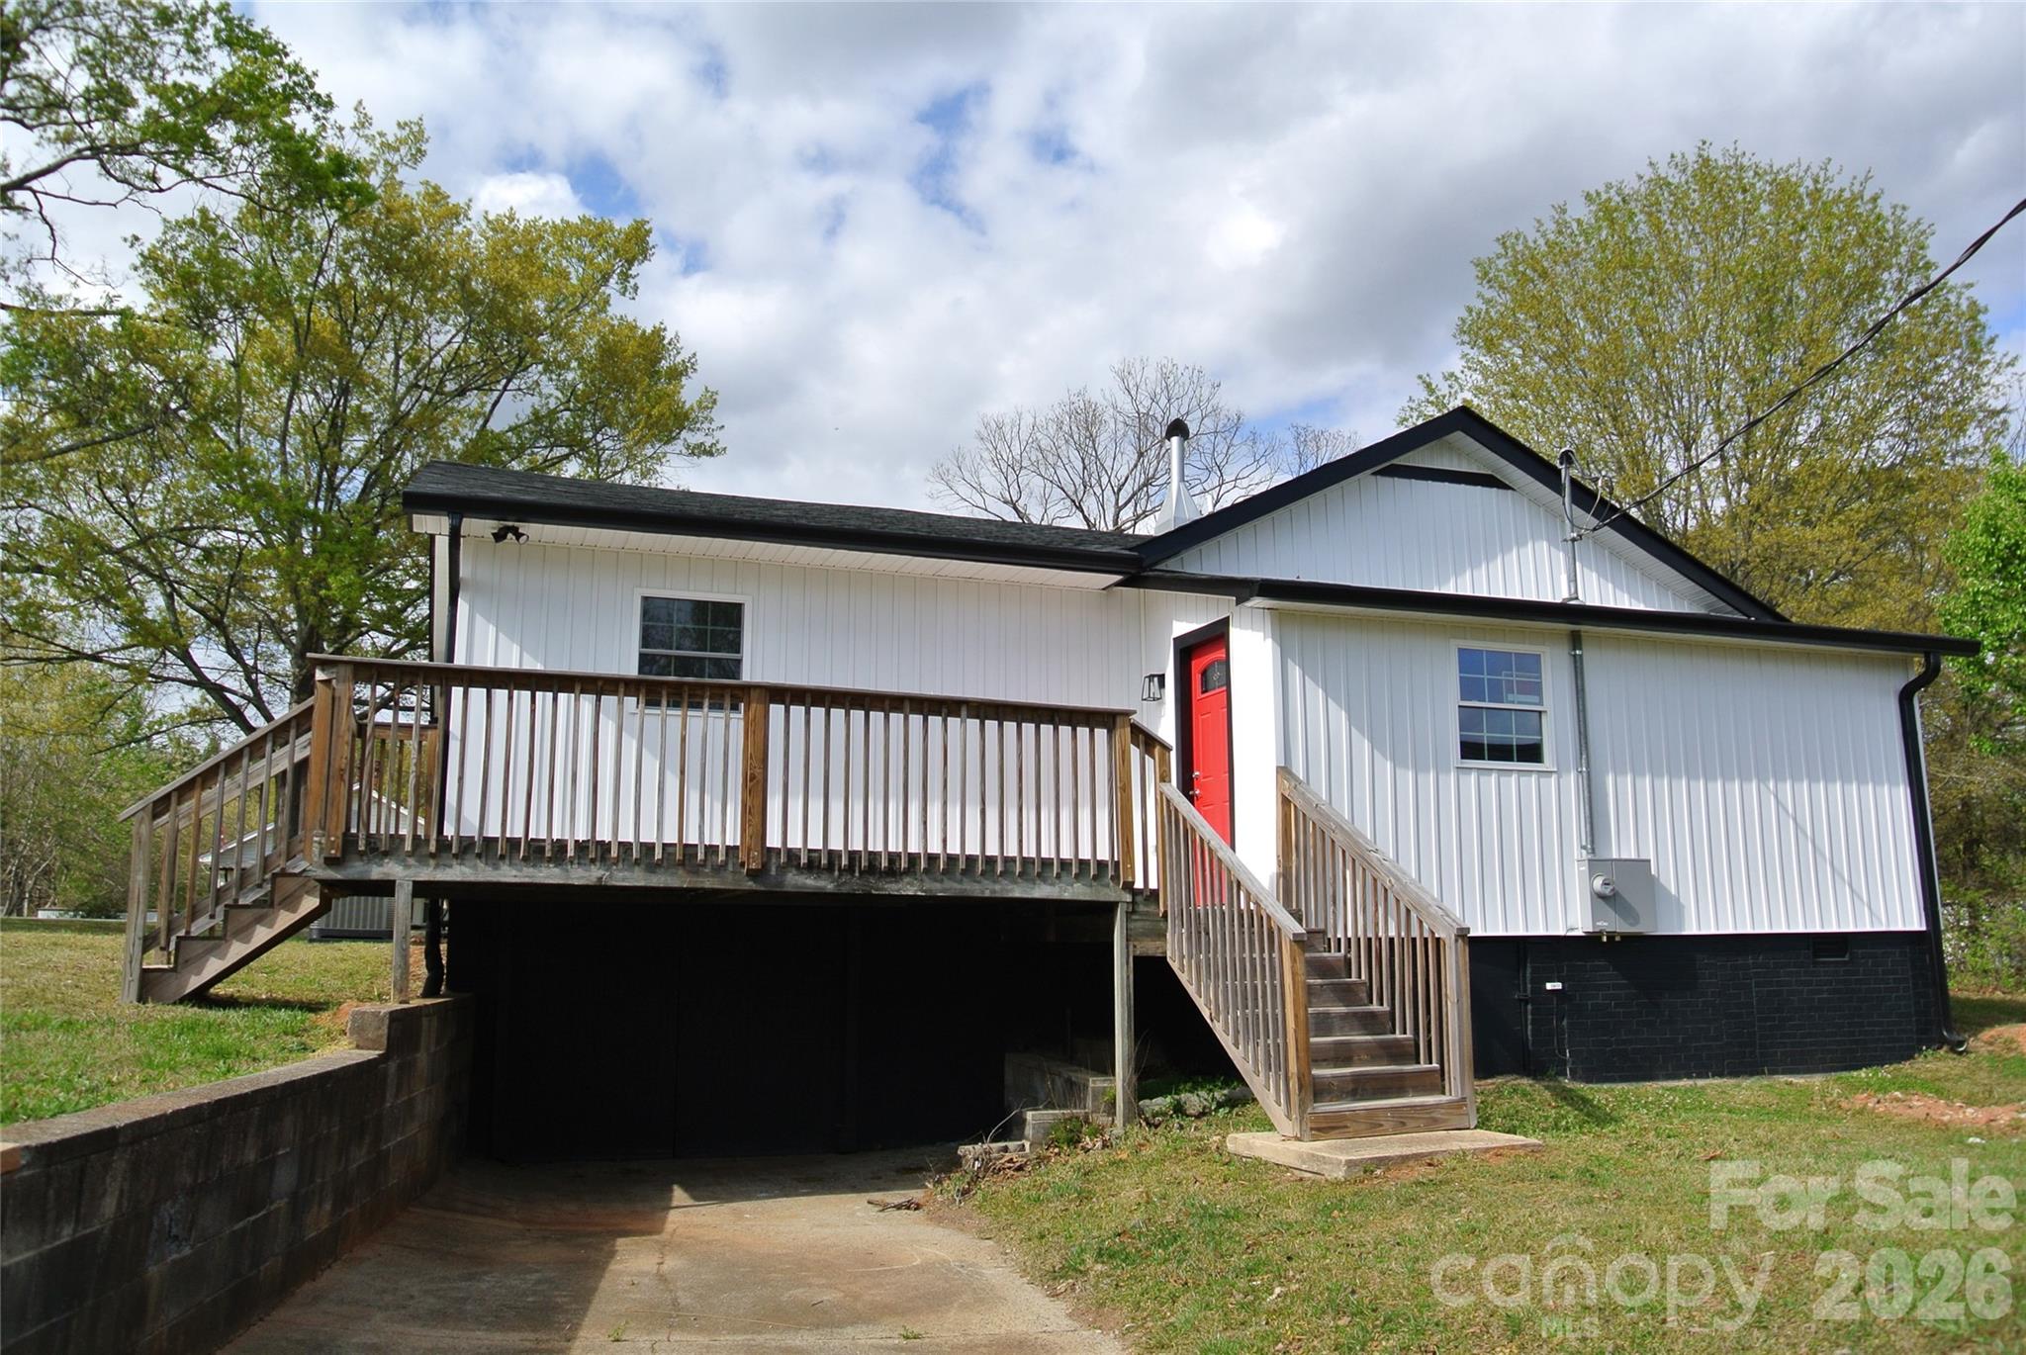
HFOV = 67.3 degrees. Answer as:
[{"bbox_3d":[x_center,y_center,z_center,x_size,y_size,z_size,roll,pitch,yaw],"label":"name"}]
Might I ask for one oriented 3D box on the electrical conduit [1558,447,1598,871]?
[{"bbox_3d":[4.368,-0.192,11.677,0.150,3.260,0.170,3,-10,-20],"label":"electrical conduit"}]

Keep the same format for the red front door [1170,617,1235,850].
[{"bbox_3d":[1.508,0.685,11.712,0.110,2.162,0.942,3,-10,-20],"label":"red front door"}]

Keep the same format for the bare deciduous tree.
[{"bbox_3d":[3.321,-0.959,37.496,9.645,14.583,9.645,3,-10,-20],"label":"bare deciduous tree"}]

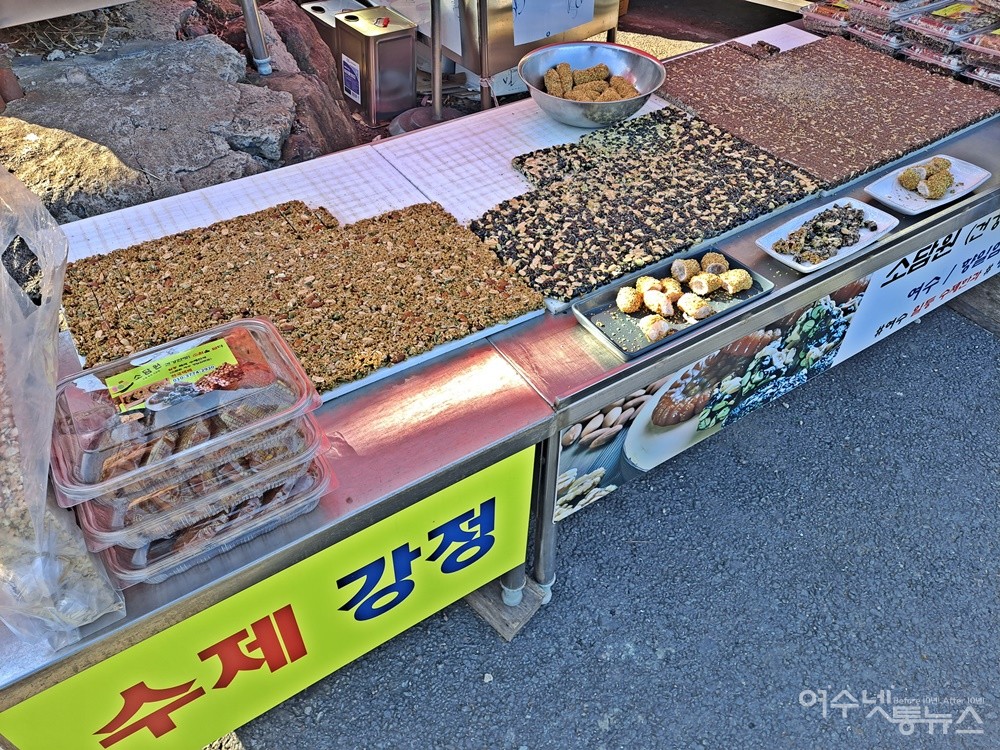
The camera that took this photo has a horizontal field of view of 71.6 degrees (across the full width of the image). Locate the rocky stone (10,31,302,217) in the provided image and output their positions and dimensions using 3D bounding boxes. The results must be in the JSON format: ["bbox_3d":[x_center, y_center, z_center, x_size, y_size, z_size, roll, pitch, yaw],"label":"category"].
[{"bbox_3d":[-1.059,-0.638,2.103,0.806,0.446,0.792,-24,50,-23],"label":"rocky stone"}]

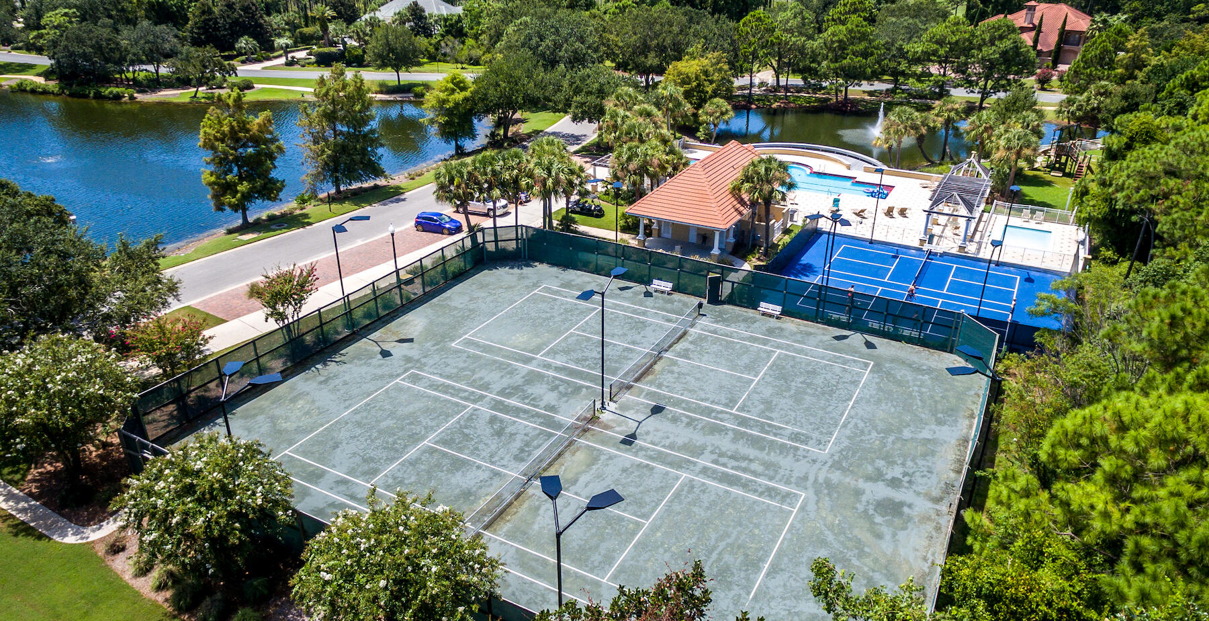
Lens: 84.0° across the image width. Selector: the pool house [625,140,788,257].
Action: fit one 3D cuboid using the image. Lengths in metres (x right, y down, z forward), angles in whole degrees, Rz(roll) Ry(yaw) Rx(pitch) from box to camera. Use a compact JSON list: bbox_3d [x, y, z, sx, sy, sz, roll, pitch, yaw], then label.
[{"bbox_3d":[10.324,-11.699,64.820,9.600,6.700,17.000,16,33,25],"label":"pool house"}]

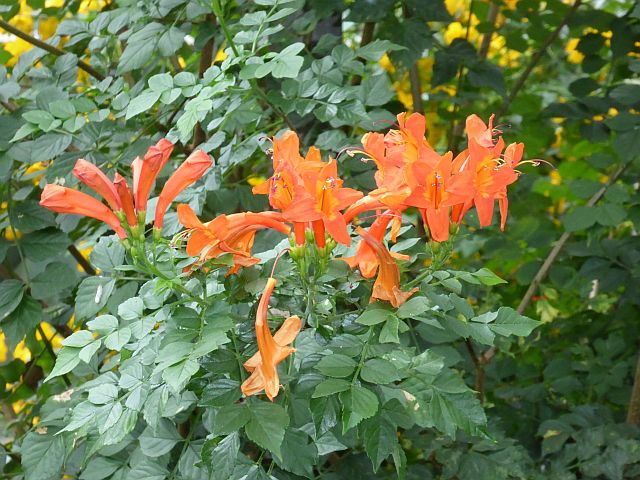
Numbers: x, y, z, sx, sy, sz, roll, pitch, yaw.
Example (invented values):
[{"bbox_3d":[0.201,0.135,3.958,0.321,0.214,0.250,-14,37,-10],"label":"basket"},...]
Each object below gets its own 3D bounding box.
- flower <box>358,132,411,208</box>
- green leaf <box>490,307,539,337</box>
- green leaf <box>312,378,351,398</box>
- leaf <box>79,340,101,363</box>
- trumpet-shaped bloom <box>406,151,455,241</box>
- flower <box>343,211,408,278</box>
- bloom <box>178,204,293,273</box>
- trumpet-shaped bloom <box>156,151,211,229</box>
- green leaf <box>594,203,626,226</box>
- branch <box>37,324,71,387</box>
[{"bbox_3d":[0.036,-0.038,1.630,0.033,0.040,0.036,4,7,37],"label":"flower"},{"bbox_3d":[0.109,0.046,1.660,0.031,0.021,0.006,9,-35,-1],"label":"green leaf"},{"bbox_3d":[0.005,0.071,1.420,0.019,0.004,0.012,-20,44,-14],"label":"green leaf"},{"bbox_3d":[-0.112,0.054,1.440,0.010,0.004,0.015,17,60,47],"label":"leaf"},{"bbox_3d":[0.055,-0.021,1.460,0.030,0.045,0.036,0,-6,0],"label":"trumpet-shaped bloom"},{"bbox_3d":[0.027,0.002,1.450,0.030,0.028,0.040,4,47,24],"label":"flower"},{"bbox_3d":[-0.046,0.000,1.580,0.057,0.037,0.038,-2,6,-18],"label":"bloom"},{"bbox_3d":[-0.072,-0.026,1.550,0.017,0.049,0.011,35,6,0],"label":"trumpet-shaped bloom"},{"bbox_3d":[0.172,-0.015,1.750,0.020,0.014,0.004,27,-27,6],"label":"green leaf"},{"bbox_3d":[-0.162,0.070,1.800,0.004,0.041,0.004,-27,0,0],"label":"branch"}]

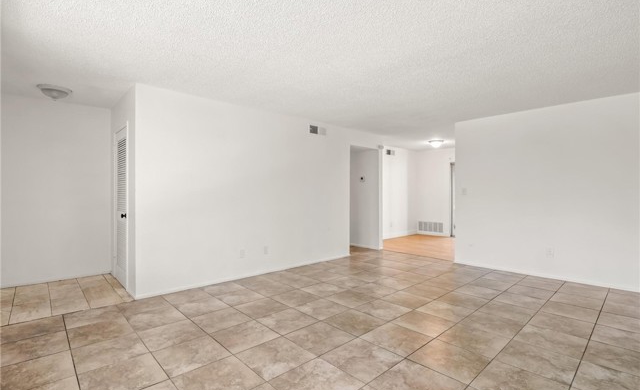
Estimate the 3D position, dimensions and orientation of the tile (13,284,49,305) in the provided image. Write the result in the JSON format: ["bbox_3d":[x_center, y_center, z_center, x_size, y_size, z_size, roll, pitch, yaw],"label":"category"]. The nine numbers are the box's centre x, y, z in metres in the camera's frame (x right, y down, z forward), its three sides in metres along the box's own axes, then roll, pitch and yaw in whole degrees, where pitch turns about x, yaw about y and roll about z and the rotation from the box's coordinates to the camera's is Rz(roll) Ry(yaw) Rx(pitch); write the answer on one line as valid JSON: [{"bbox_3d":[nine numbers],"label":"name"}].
[{"bbox_3d":[-3.555,1.216,3.654,0.306,0.012,0.879,0,0,-43],"label":"tile"}]

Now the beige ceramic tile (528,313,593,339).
[{"bbox_3d":[2.282,1.229,2.805,0.450,0.015,0.450,0,0,-43],"label":"beige ceramic tile"}]

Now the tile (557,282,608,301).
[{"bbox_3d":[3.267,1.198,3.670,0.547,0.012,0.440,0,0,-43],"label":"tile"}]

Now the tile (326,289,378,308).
[{"bbox_3d":[0.363,1.215,3.488,0.446,0.012,0.446,0,0,-43],"label":"tile"}]

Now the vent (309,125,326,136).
[{"bbox_3d":[-0.020,-1.103,5.077,0.420,0.170,0.020,0,0,-42],"label":"vent"}]

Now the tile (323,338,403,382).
[{"bbox_3d":[0.314,1.225,2.233,0.450,0.015,0.450,0,0,-43],"label":"tile"}]

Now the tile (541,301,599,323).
[{"bbox_3d":[2.617,1.230,3.114,0.450,0.015,0.450,0,0,-43],"label":"tile"}]

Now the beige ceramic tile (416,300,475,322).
[{"bbox_3d":[1.314,1.214,3.129,0.446,0.012,0.446,0,0,-43],"label":"beige ceramic tile"}]

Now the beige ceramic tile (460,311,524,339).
[{"bbox_3d":[1.621,1.212,2.800,0.446,0.012,0.446,0,0,-43],"label":"beige ceramic tile"}]

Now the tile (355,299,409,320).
[{"bbox_3d":[0.667,1.214,3.139,0.446,0.012,0.446,0,0,-43],"label":"tile"}]

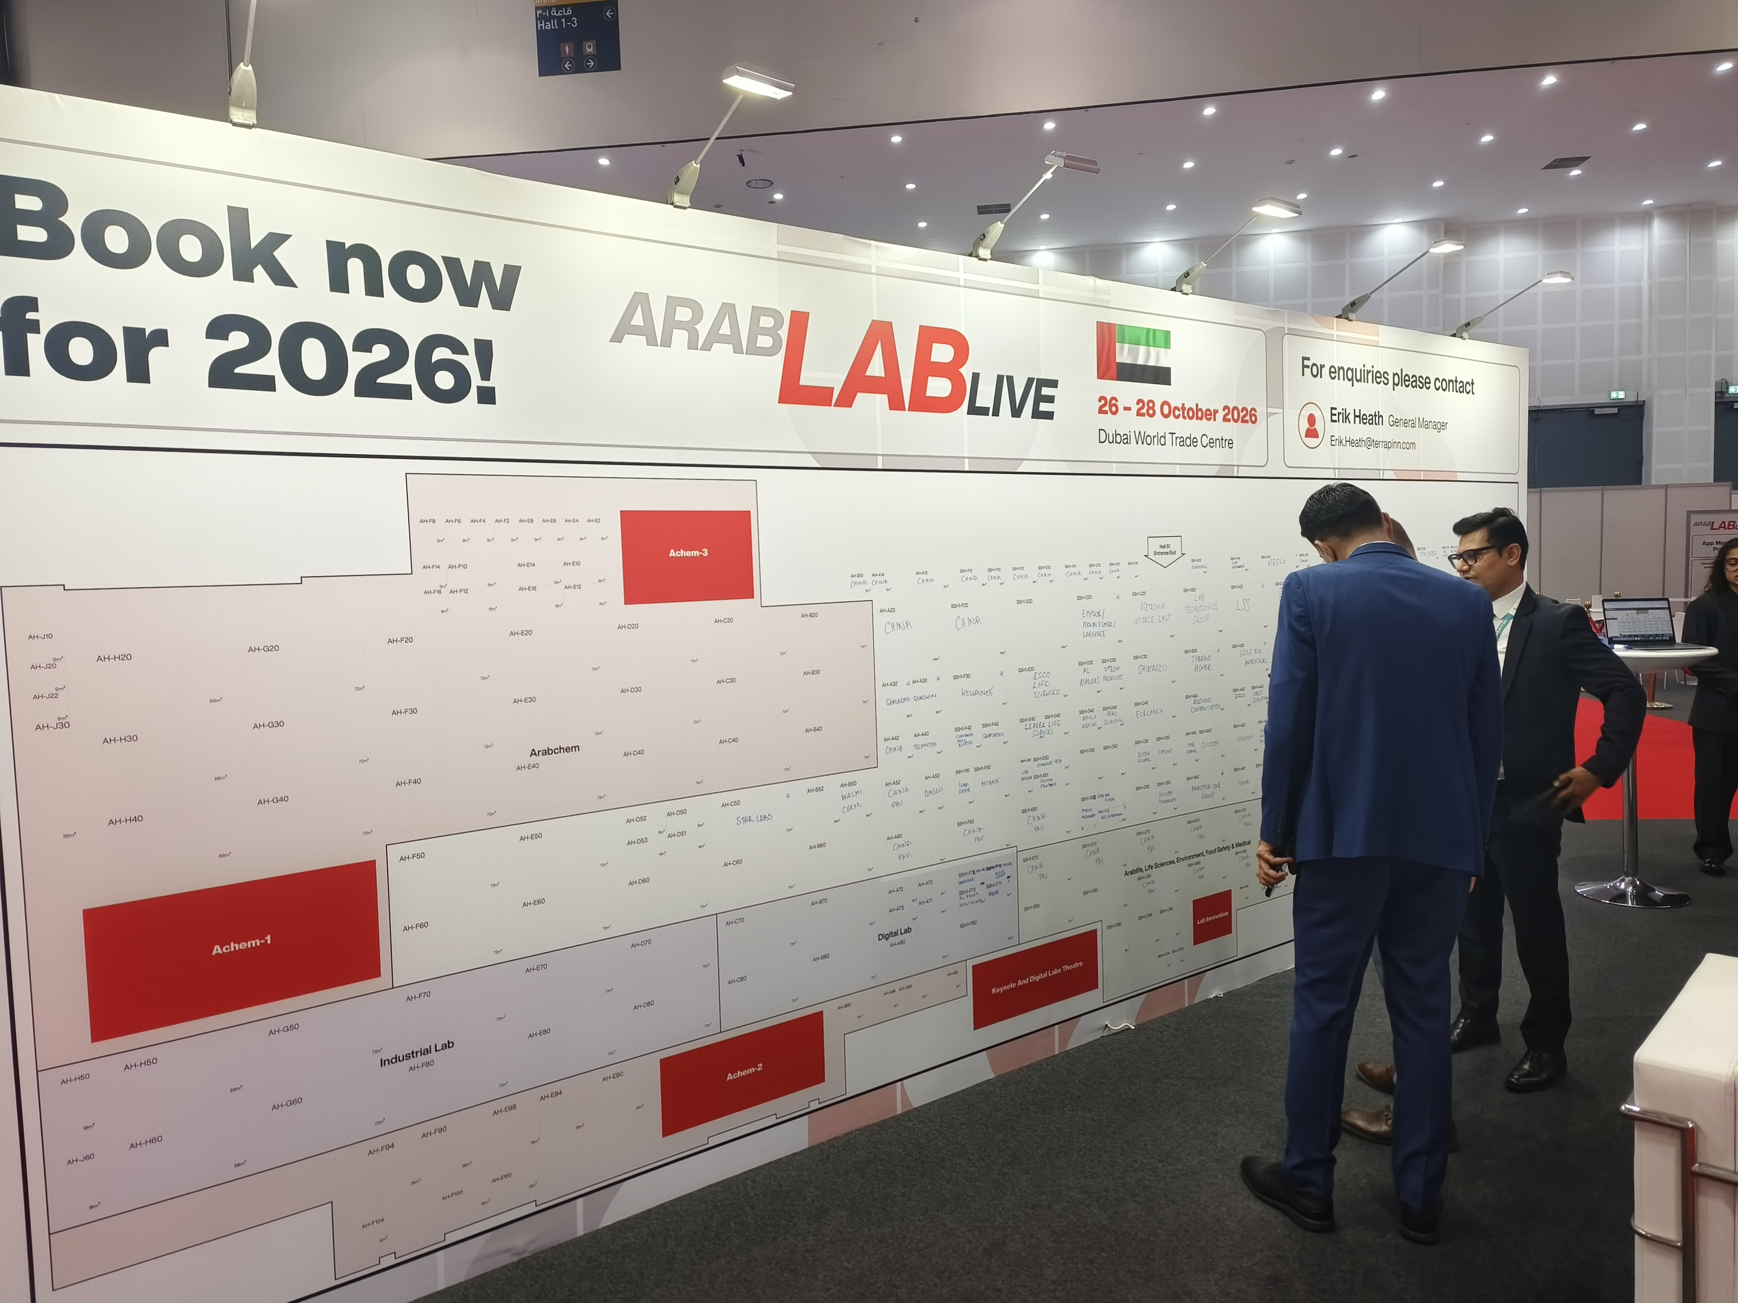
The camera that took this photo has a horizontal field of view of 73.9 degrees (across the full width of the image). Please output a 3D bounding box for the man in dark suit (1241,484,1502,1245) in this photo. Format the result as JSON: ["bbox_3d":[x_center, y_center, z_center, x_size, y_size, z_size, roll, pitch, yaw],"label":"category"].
[{"bbox_3d":[1.204,0.480,2.767,0.570,1.740,0.420,-1,4,16],"label":"man in dark suit"}]

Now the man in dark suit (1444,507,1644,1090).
[{"bbox_3d":[1.947,0.421,3.448,0.460,1.710,0.550,-4,5,-27],"label":"man in dark suit"}]

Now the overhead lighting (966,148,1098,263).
[{"bbox_3d":[0.432,-1.241,3.255,0.155,0.190,0.455,-5,5,-35],"label":"overhead lighting"}]

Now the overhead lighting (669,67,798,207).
[{"bbox_3d":[-0.357,-1.172,2.683,0.150,0.185,0.470,-5,5,-35],"label":"overhead lighting"}]

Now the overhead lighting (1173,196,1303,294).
[{"bbox_3d":[1.175,-1.307,3.779,0.155,0.205,0.465,-5,5,-35],"label":"overhead lighting"}]

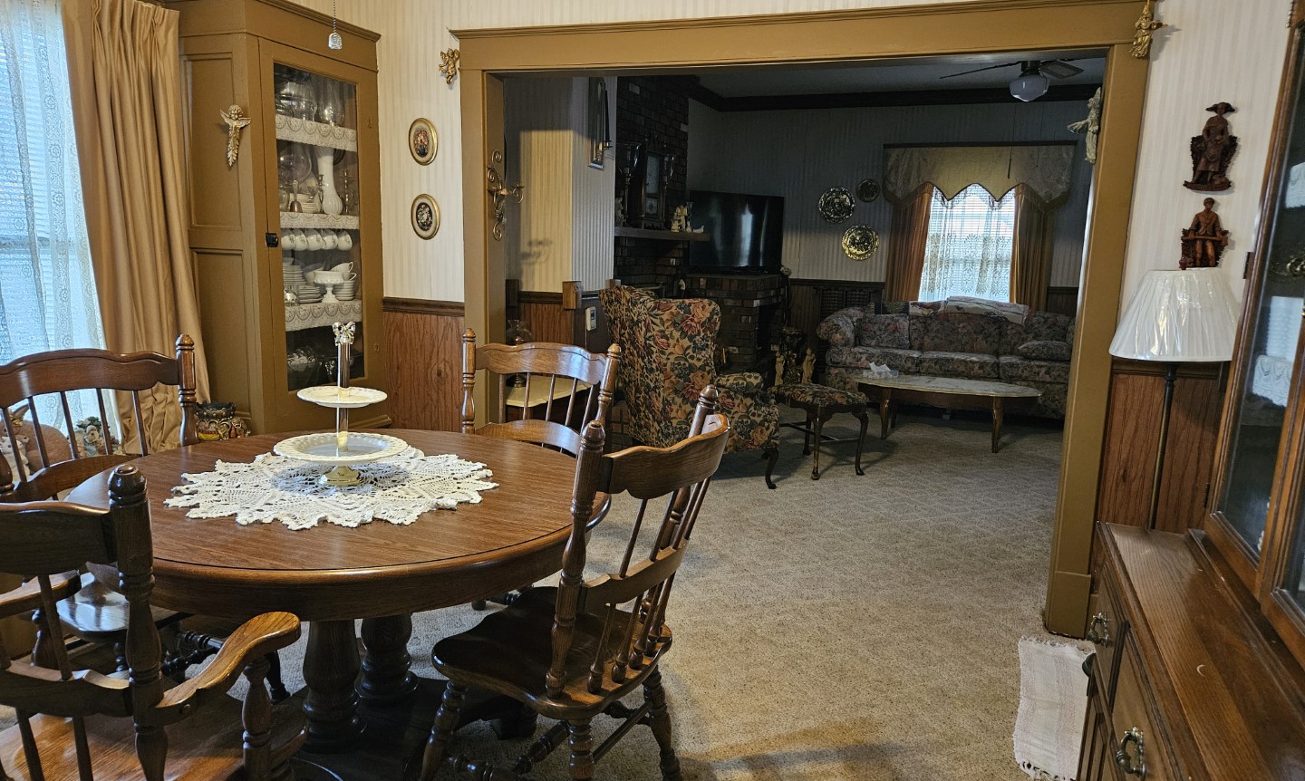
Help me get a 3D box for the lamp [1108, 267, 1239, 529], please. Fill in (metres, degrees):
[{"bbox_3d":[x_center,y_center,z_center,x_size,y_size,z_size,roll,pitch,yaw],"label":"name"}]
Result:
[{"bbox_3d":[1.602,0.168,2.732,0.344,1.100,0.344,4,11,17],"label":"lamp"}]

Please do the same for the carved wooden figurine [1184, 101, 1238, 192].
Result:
[{"bbox_3d":[1.750,-0.763,2.715,0.135,0.268,0.070,4,11,17],"label":"carved wooden figurine"}]

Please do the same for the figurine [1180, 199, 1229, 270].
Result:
[{"bbox_3d":[1.760,-0.473,2.759,0.130,0.255,0.050,6,12,20],"label":"figurine"}]

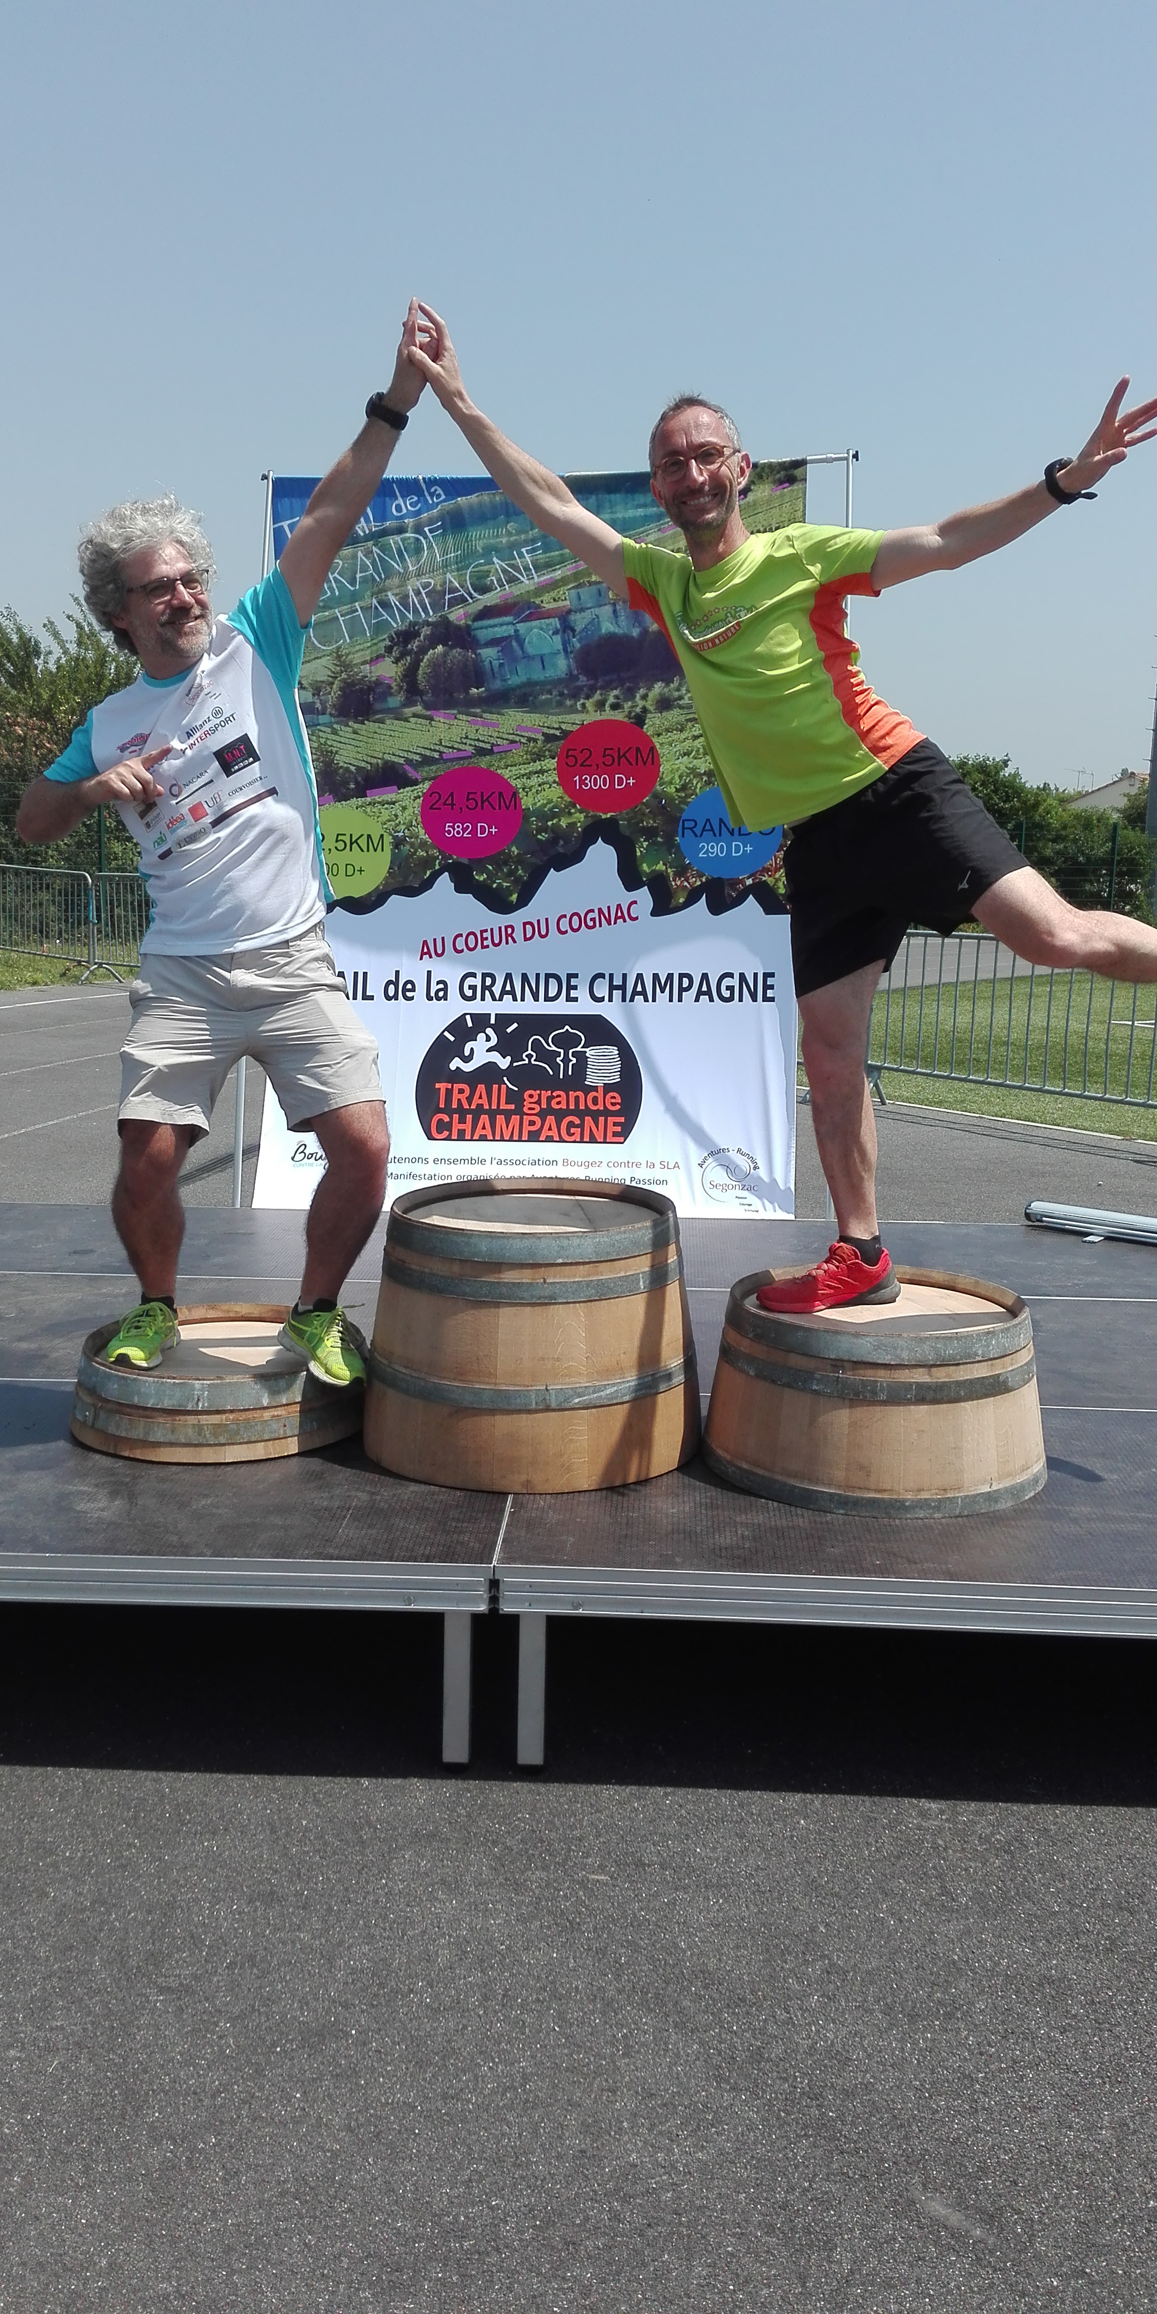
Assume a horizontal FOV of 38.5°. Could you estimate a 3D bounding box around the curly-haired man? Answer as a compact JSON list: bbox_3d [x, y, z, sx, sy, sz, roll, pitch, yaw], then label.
[{"bbox_3d":[-0.705,-0.585,3.283,0.801,2.067,0.526,0,10,-7],"label":"curly-haired man"}]

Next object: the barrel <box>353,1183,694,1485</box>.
[{"bbox_3d":[-0.093,0.339,3.435,0.704,0.489,0.704,1,10,2],"label":"barrel"}]

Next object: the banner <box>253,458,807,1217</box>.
[{"bbox_3d":[-0.169,-1.065,5.712,1.872,2.620,0.060,2,0,5],"label":"banner"}]

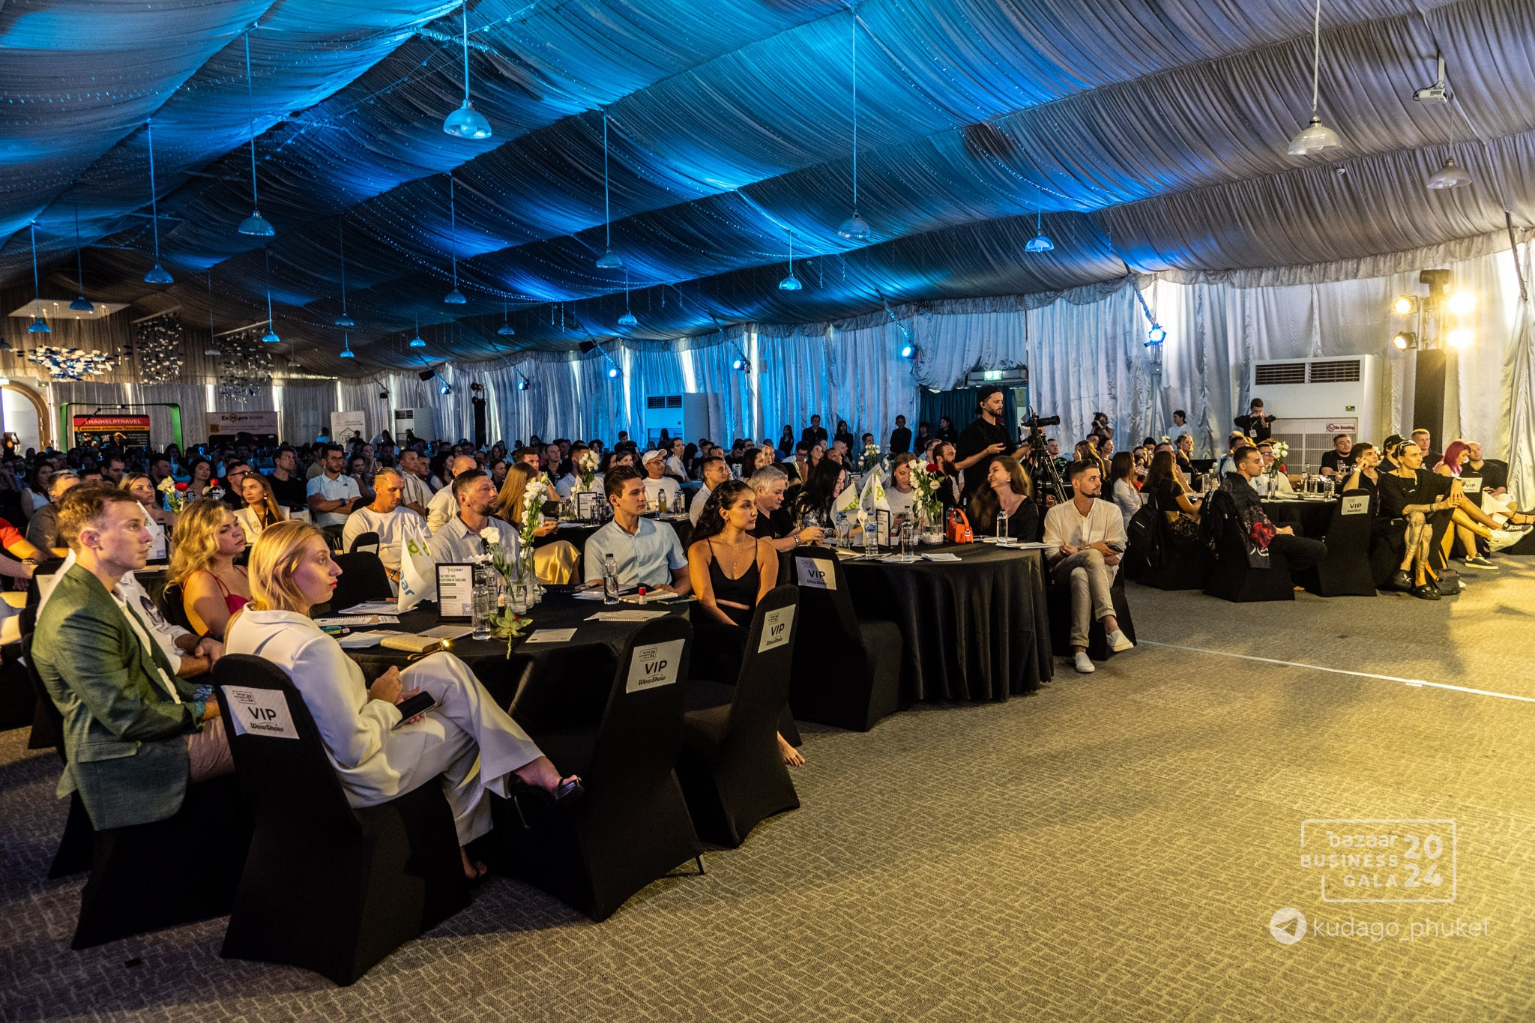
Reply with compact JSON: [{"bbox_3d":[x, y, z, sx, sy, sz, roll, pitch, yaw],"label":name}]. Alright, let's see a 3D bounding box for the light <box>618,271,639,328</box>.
[{"bbox_3d":[-2.930,-4.469,21.500,0.400,1.200,0.400,-1,5,0],"label":"light"}]

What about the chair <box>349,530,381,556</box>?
[{"bbox_3d":[-2.729,0.592,6.478,0.580,0.935,0.460,1,5,20],"label":"chair"}]

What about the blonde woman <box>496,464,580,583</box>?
[{"bbox_3d":[-1.657,0.282,7.442,0.750,1.300,0.500,-2,5,-15],"label":"blonde woman"}]

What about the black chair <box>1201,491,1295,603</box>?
[{"bbox_3d":[4.222,0.295,9.031,0.580,0.935,0.460,-1,5,-9],"label":"black chair"}]

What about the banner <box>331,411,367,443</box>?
[{"bbox_3d":[-13.530,-2.025,32.922,1.050,2.300,0.150,-4,5,-35],"label":"banner"}]

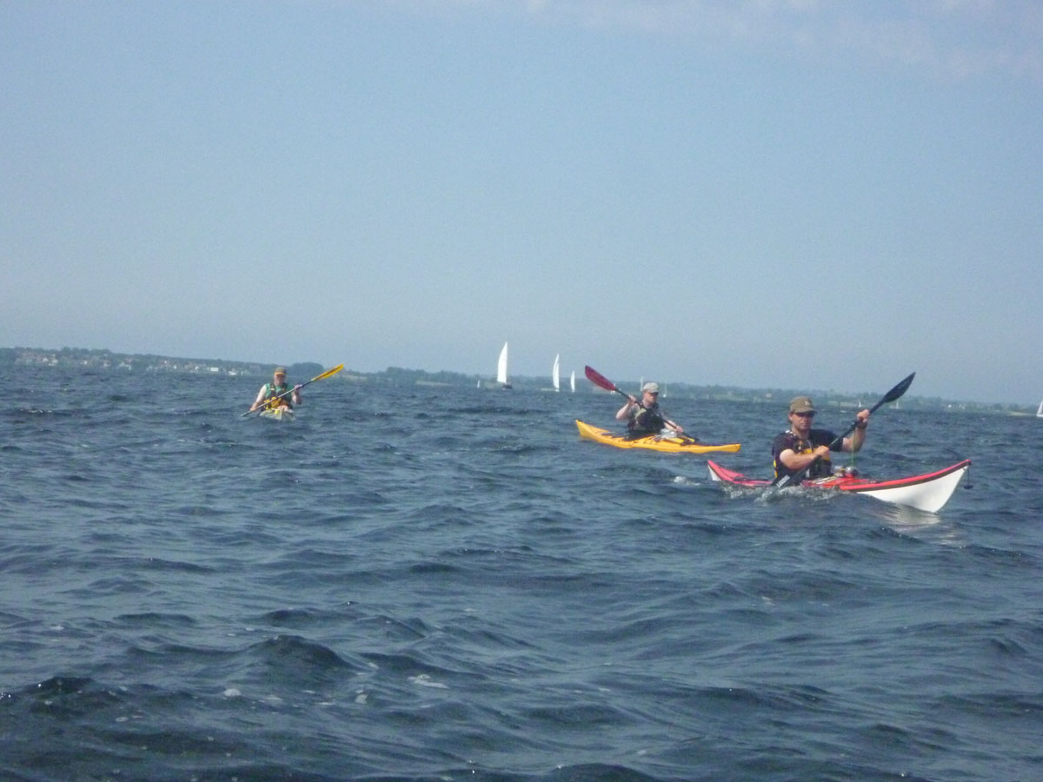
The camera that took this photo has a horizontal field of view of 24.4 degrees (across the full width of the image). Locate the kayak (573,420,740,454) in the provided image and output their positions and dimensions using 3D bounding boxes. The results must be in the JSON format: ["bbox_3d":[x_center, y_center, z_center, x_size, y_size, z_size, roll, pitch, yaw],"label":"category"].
[{"bbox_3d":[1.505,0.660,28.005,0.580,0.390,5.000,3,2,-19],"label":"kayak"}]

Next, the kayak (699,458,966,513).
[{"bbox_3d":[2.263,0.744,18.294,0.550,0.460,5.250,3,-2,-14],"label":"kayak"}]

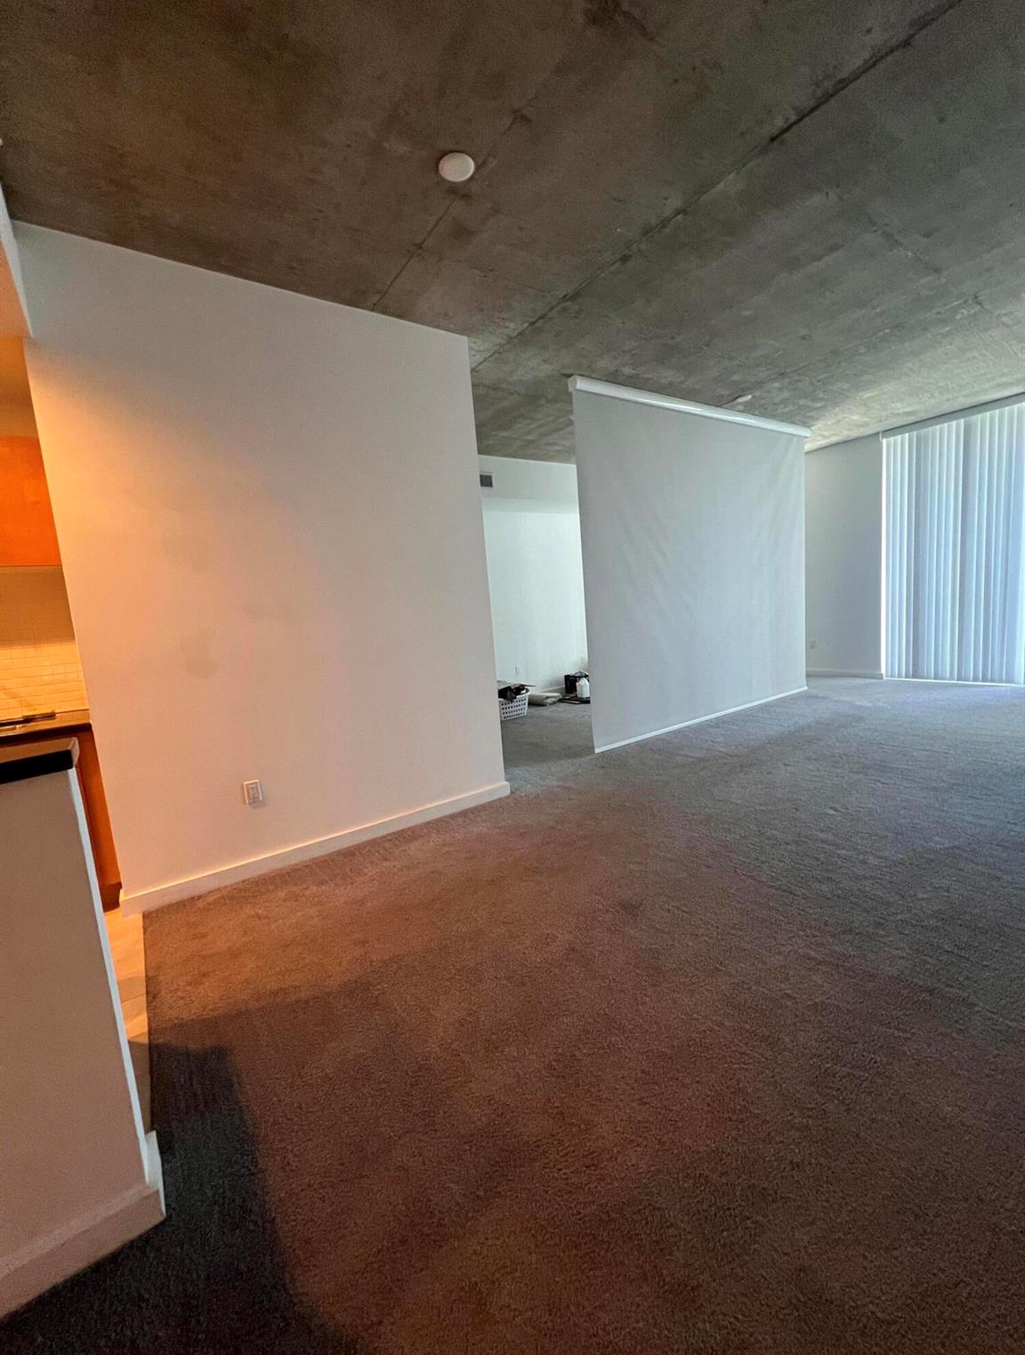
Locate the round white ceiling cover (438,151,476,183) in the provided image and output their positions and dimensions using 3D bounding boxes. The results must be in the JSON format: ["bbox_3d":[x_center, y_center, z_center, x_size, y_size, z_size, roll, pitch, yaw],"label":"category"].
[{"bbox_3d":[-0.209,-1.904,1.921,0.129,0.020,0.129,-4,8,1],"label":"round white ceiling cover"}]

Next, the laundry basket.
[{"bbox_3d":[-0.129,0.350,6.504,0.470,0.270,0.610,-9,8,-33],"label":"laundry basket"}]

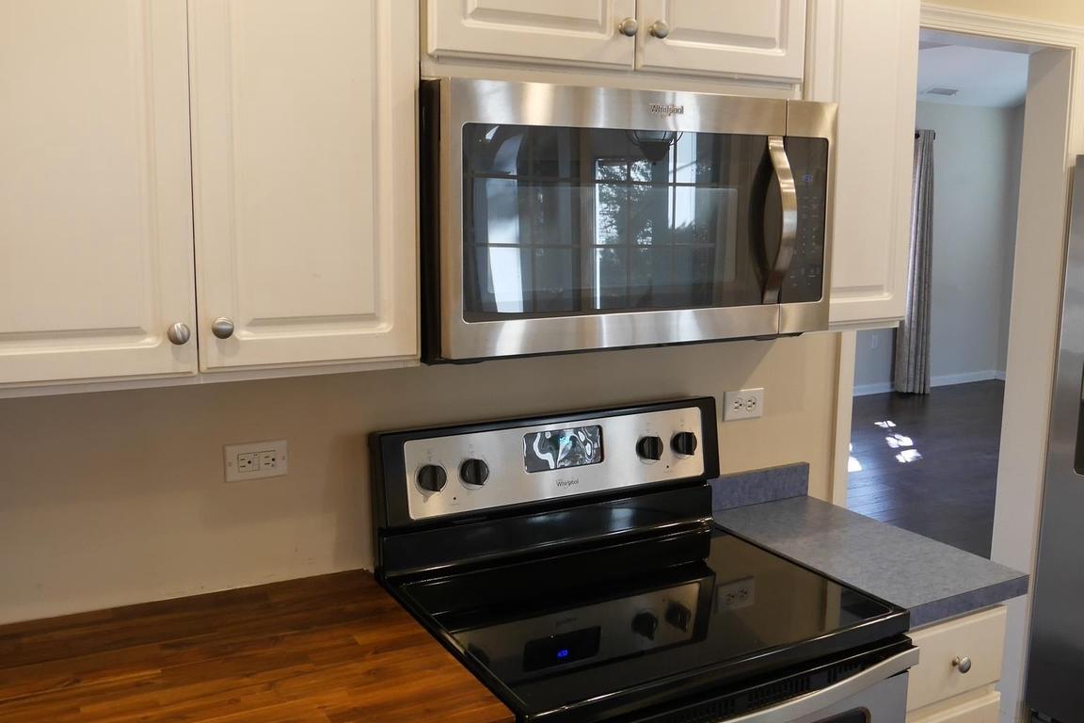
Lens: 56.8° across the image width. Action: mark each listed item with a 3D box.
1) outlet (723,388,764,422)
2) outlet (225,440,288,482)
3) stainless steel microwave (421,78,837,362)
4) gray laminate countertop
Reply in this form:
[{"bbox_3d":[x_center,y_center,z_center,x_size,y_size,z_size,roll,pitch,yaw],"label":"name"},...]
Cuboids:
[{"bbox_3d":[0.469,0.101,2.320,0.114,0.070,0.009,-5,10,-27],"label":"outlet"},{"bbox_3d":[-0.514,0.181,1.813,0.112,0.069,0.009,-5,10,-27],"label":"outlet"},{"bbox_3d":[0.099,-0.258,1.823,0.761,0.416,0.440,-5,10,-27],"label":"stainless steel microwave"},{"bbox_3d":[0.638,0.395,2.102,0.322,0.038,0.621,-5,10,-27],"label":"gray laminate countertop"}]

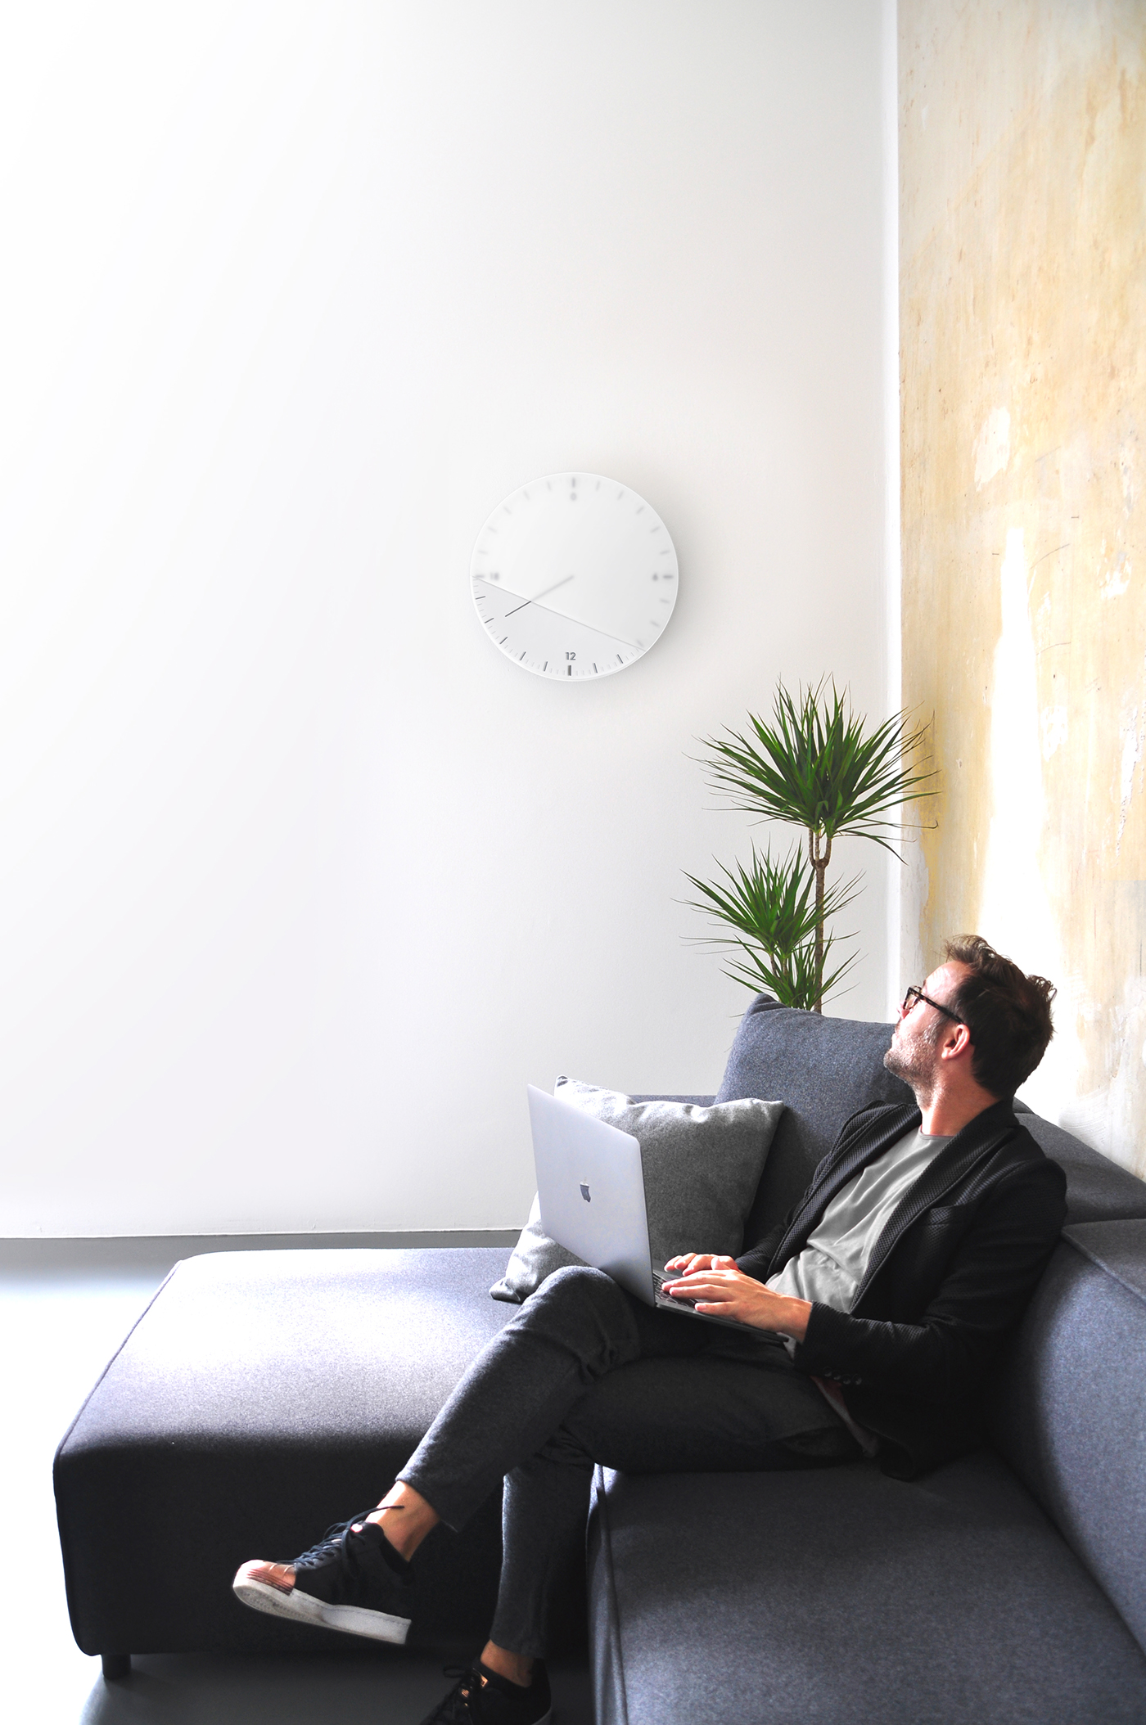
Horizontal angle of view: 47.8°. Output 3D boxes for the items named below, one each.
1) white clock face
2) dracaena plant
[{"bbox_3d":[0.004,-0.900,4.060,0.650,0.650,0.045,0,3,-2],"label":"white clock face"},{"bbox_3d":[0.672,0.330,3.620,0.690,1.710,0.680,0,3,-2],"label":"dracaena plant"}]

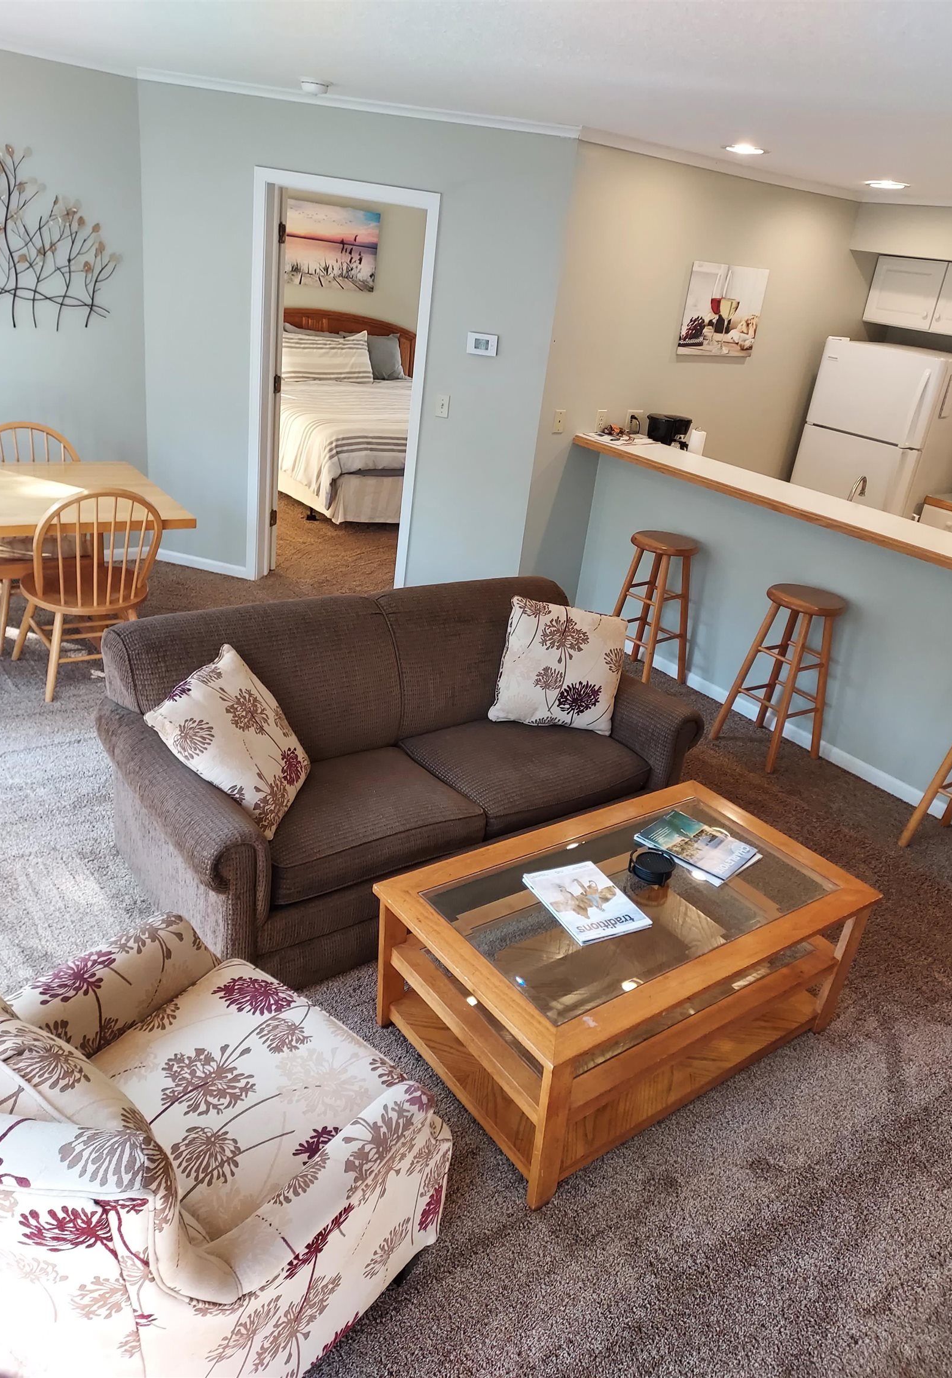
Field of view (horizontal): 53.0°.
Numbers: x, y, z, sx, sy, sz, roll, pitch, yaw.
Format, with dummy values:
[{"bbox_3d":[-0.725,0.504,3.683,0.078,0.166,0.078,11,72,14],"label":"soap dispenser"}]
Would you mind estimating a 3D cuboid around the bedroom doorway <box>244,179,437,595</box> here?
[{"bbox_3d":[-0.738,-1.513,5.059,0.920,2.096,0.140,10,25,5],"label":"bedroom doorway"}]

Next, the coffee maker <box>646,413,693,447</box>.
[{"bbox_3d":[1.010,-1.298,5.119,0.220,0.300,0.180,-2,27,-20],"label":"coffee maker"}]

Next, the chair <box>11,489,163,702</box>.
[{"bbox_3d":[-1.606,-0.454,3.943,0.480,0.920,0.560,-10,30,-34],"label":"chair"}]

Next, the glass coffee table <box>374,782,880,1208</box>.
[{"bbox_3d":[0.396,0.727,2.557,1.181,0.461,0.665,-12,31,-36],"label":"glass coffee table"}]

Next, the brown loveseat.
[{"bbox_3d":[-0.189,0.170,3.099,1.750,0.860,0.900,-10,30,-34],"label":"brown loveseat"}]

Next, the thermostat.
[{"bbox_3d":[0.030,-1.716,4.768,0.147,0.096,0.028,10,25,5],"label":"thermostat"}]

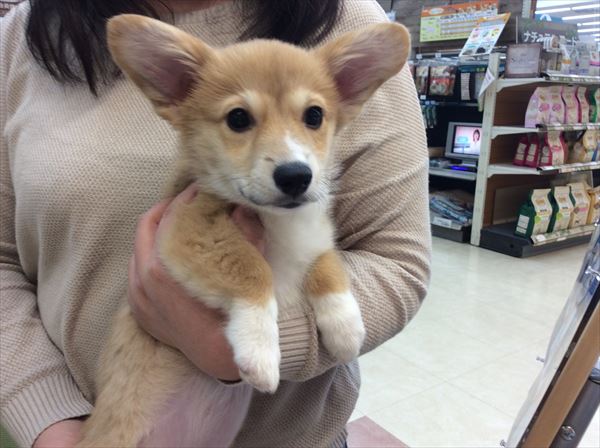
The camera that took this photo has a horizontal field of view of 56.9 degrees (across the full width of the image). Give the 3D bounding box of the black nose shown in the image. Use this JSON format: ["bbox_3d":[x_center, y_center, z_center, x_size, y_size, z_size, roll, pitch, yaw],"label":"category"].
[{"bbox_3d":[-0.005,-0.033,0.405,0.027,0.024,0.020,-1,13,-12],"label":"black nose"}]

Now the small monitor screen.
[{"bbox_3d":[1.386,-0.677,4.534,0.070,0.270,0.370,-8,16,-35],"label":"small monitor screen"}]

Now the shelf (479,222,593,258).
[{"bbox_3d":[1.936,0.090,4.452,1.060,0.135,0.380,-8,16,-35],"label":"shelf"}]

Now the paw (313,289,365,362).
[{"bbox_3d":[0.031,0.081,0.440,0.037,0.050,0.038,-1,13,-9],"label":"paw"}]

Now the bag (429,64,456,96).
[{"bbox_3d":[1.164,-1.160,4.492,0.080,0.235,0.200,-8,16,-35],"label":"bag"}]

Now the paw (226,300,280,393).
[{"bbox_3d":[-0.036,0.094,0.425,0.037,0.064,0.038,-6,13,-5],"label":"paw"}]

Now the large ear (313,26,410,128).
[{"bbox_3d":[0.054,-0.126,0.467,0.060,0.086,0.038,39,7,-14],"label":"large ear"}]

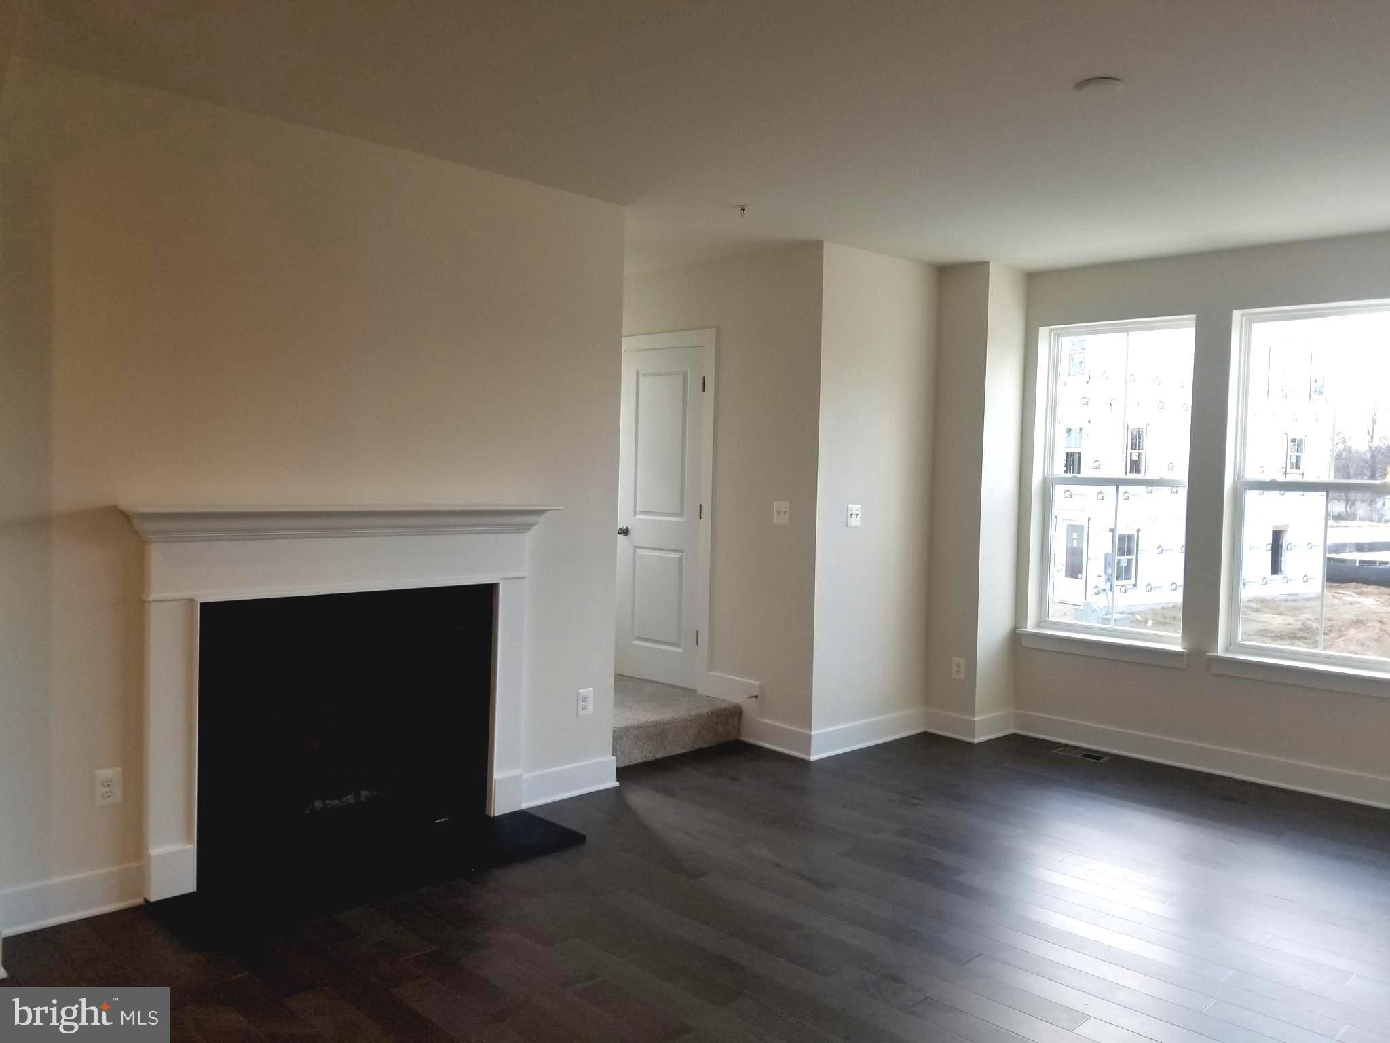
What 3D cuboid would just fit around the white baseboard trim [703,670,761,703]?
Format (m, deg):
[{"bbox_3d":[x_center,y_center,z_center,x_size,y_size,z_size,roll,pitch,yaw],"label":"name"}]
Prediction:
[{"bbox_3d":[0.222,0.956,5.936,0.020,0.147,0.412,-1,3,-43],"label":"white baseboard trim"}]

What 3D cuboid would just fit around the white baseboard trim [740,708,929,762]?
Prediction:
[{"bbox_3d":[0.807,1.173,6.048,1.029,0.140,0.556,-1,3,-43],"label":"white baseboard trim"}]

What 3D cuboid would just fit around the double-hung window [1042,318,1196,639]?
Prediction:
[{"bbox_3d":[2.374,-0.222,5.859,0.100,1.757,0.886,-1,3,-43],"label":"double-hung window"}]

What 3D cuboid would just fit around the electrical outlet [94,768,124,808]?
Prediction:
[{"bbox_3d":[-1.940,0.886,3.464,0.080,0.122,0.010,-1,3,-43],"label":"electrical outlet"}]

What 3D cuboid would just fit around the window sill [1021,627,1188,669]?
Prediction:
[{"bbox_3d":[2.277,0.706,5.850,0.120,0.094,0.973,-1,3,-43],"label":"window sill"}]

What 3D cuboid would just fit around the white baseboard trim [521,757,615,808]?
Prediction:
[{"bbox_3d":[-0.562,1.195,4.811,0.547,0.141,0.020,-1,3,-43],"label":"white baseboard trim"}]

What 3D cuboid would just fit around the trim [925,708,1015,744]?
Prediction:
[{"bbox_3d":[1.632,1.184,6.186,0.384,0.140,0.375,-1,3,-43],"label":"trim"}]

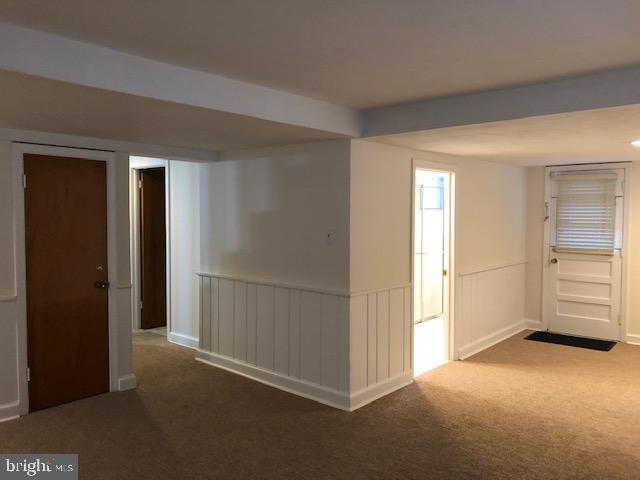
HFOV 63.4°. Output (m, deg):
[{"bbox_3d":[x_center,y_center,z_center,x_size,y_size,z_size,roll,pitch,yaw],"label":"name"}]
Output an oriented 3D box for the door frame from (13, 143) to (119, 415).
[{"bbox_3d":[-2.015,0.288,4.139,0.120,2.030,0.770,3,4,42],"label":"door frame"}]

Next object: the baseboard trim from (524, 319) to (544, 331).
[{"bbox_3d":[2.803,1.120,6.782,0.180,0.120,0.030,3,4,42],"label":"baseboard trim"}]

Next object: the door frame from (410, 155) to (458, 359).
[{"bbox_3d":[1.086,0.278,4.956,0.120,1.990,0.890,3,4,42],"label":"door frame"}]

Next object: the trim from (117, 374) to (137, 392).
[{"bbox_3d":[-1.671,1.234,4.464,0.030,0.110,0.140,3,4,42],"label":"trim"}]

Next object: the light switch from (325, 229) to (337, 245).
[{"bbox_3d":[0.085,-0.022,4.078,0.095,0.120,0.012,3,4,42],"label":"light switch"}]

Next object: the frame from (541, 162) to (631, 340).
[{"bbox_3d":[3.272,0.141,6.379,0.980,2.130,0.120,3,4,42],"label":"frame"}]

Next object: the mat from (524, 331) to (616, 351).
[{"bbox_3d":[3.006,1.205,6.236,0.910,0.015,0.510,3,4,38],"label":"mat"}]

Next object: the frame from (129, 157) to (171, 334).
[{"bbox_3d":[-2.062,0.109,6.367,0.930,2.140,0.120,3,4,42],"label":"frame"}]

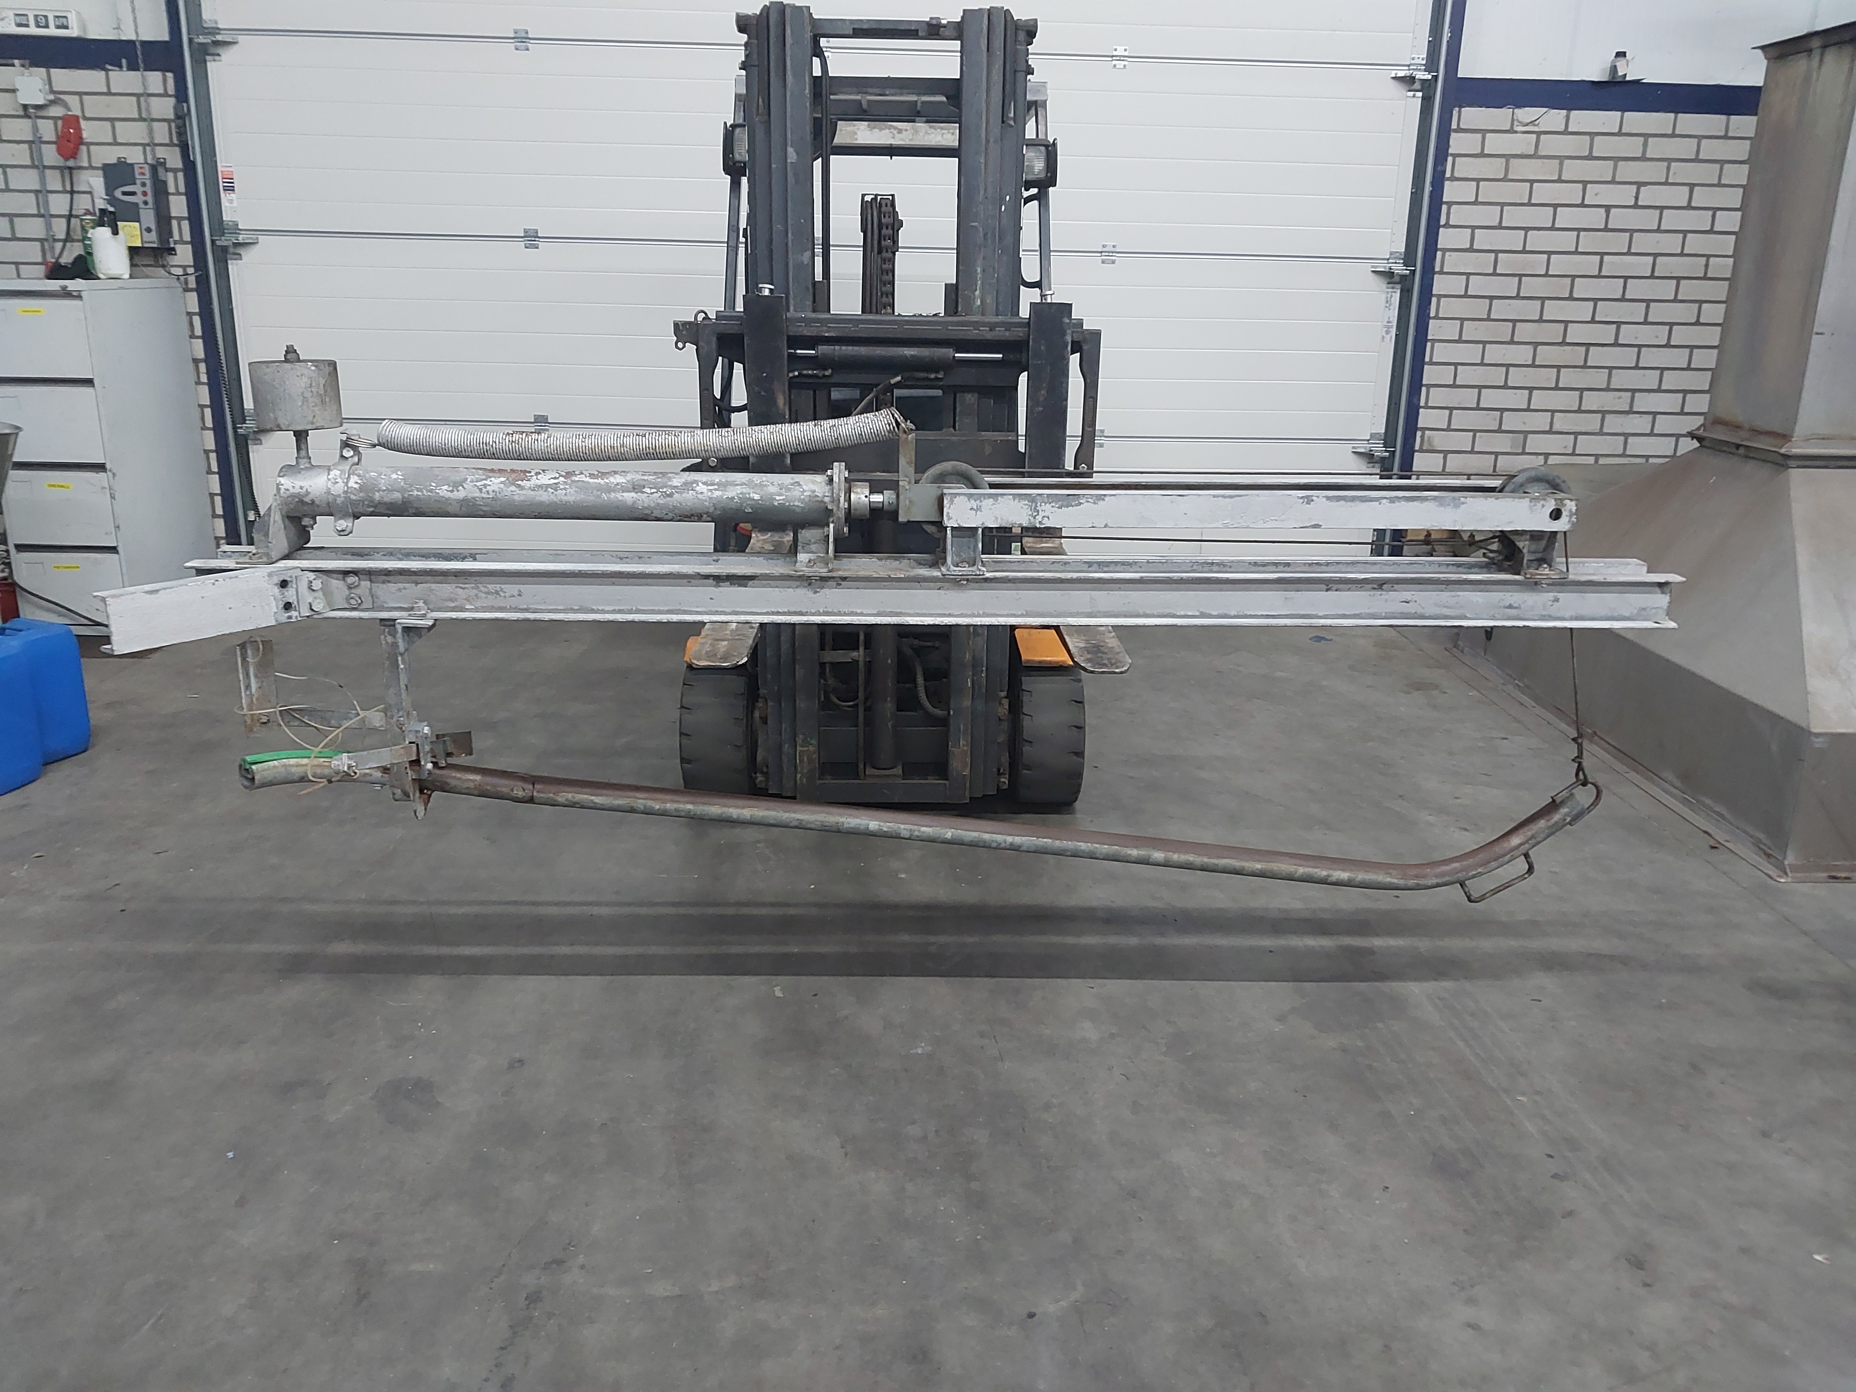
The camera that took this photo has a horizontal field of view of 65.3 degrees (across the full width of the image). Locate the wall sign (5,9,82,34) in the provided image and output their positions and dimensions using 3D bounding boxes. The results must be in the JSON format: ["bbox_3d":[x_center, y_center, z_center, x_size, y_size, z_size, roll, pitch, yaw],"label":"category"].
[{"bbox_3d":[-3.482,-2.629,5.663,0.332,0.090,0.070,1,16,-2],"label":"wall sign"}]

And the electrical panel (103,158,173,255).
[{"bbox_3d":[-3.174,-1.972,5.830,0.189,0.332,0.120,1,16,-2],"label":"electrical panel"}]

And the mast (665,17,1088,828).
[{"bbox_3d":[-0.103,-0.640,3.579,0.980,1.951,0.480,1,16,-3],"label":"mast"}]

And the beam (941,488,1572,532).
[{"bbox_3d":[0.630,-0.350,2.737,1.212,0.062,0.050,0,16,-5],"label":"beam"}]

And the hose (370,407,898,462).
[{"bbox_3d":[-0.524,-0.484,2.689,0.984,0.100,0.053,0,16,-5],"label":"hose"}]

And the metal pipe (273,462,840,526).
[{"bbox_3d":[-0.680,-0.375,2.706,1.041,0.093,0.093,0,16,-5],"label":"metal pipe"}]

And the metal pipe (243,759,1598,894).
[{"bbox_3d":[-0.011,0.253,2.811,2.613,0.235,0.070,1,16,-1],"label":"metal pipe"}]

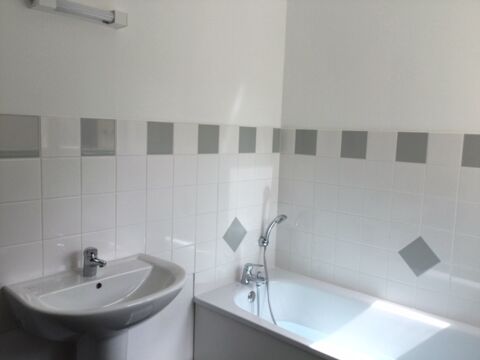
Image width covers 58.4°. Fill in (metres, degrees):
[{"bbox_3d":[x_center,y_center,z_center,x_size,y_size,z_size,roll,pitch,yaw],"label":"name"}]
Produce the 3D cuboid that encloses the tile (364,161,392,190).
[{"bbox_3d":[0.721,-0.022,2.210,0.150,0.149,0.010,7,8,41],"label":"tile"}]

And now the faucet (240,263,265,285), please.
[{"bbox_3d":[0.069,0.523,2.352,0.155,0.134,0.065,7,8,41],"label":"faucet"}]

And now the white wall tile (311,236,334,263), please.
[{"bbox_3d":[0.480,0.399,2.483,0.149,0.149,0.010,7,8,41],"label":"white wall tile"}]

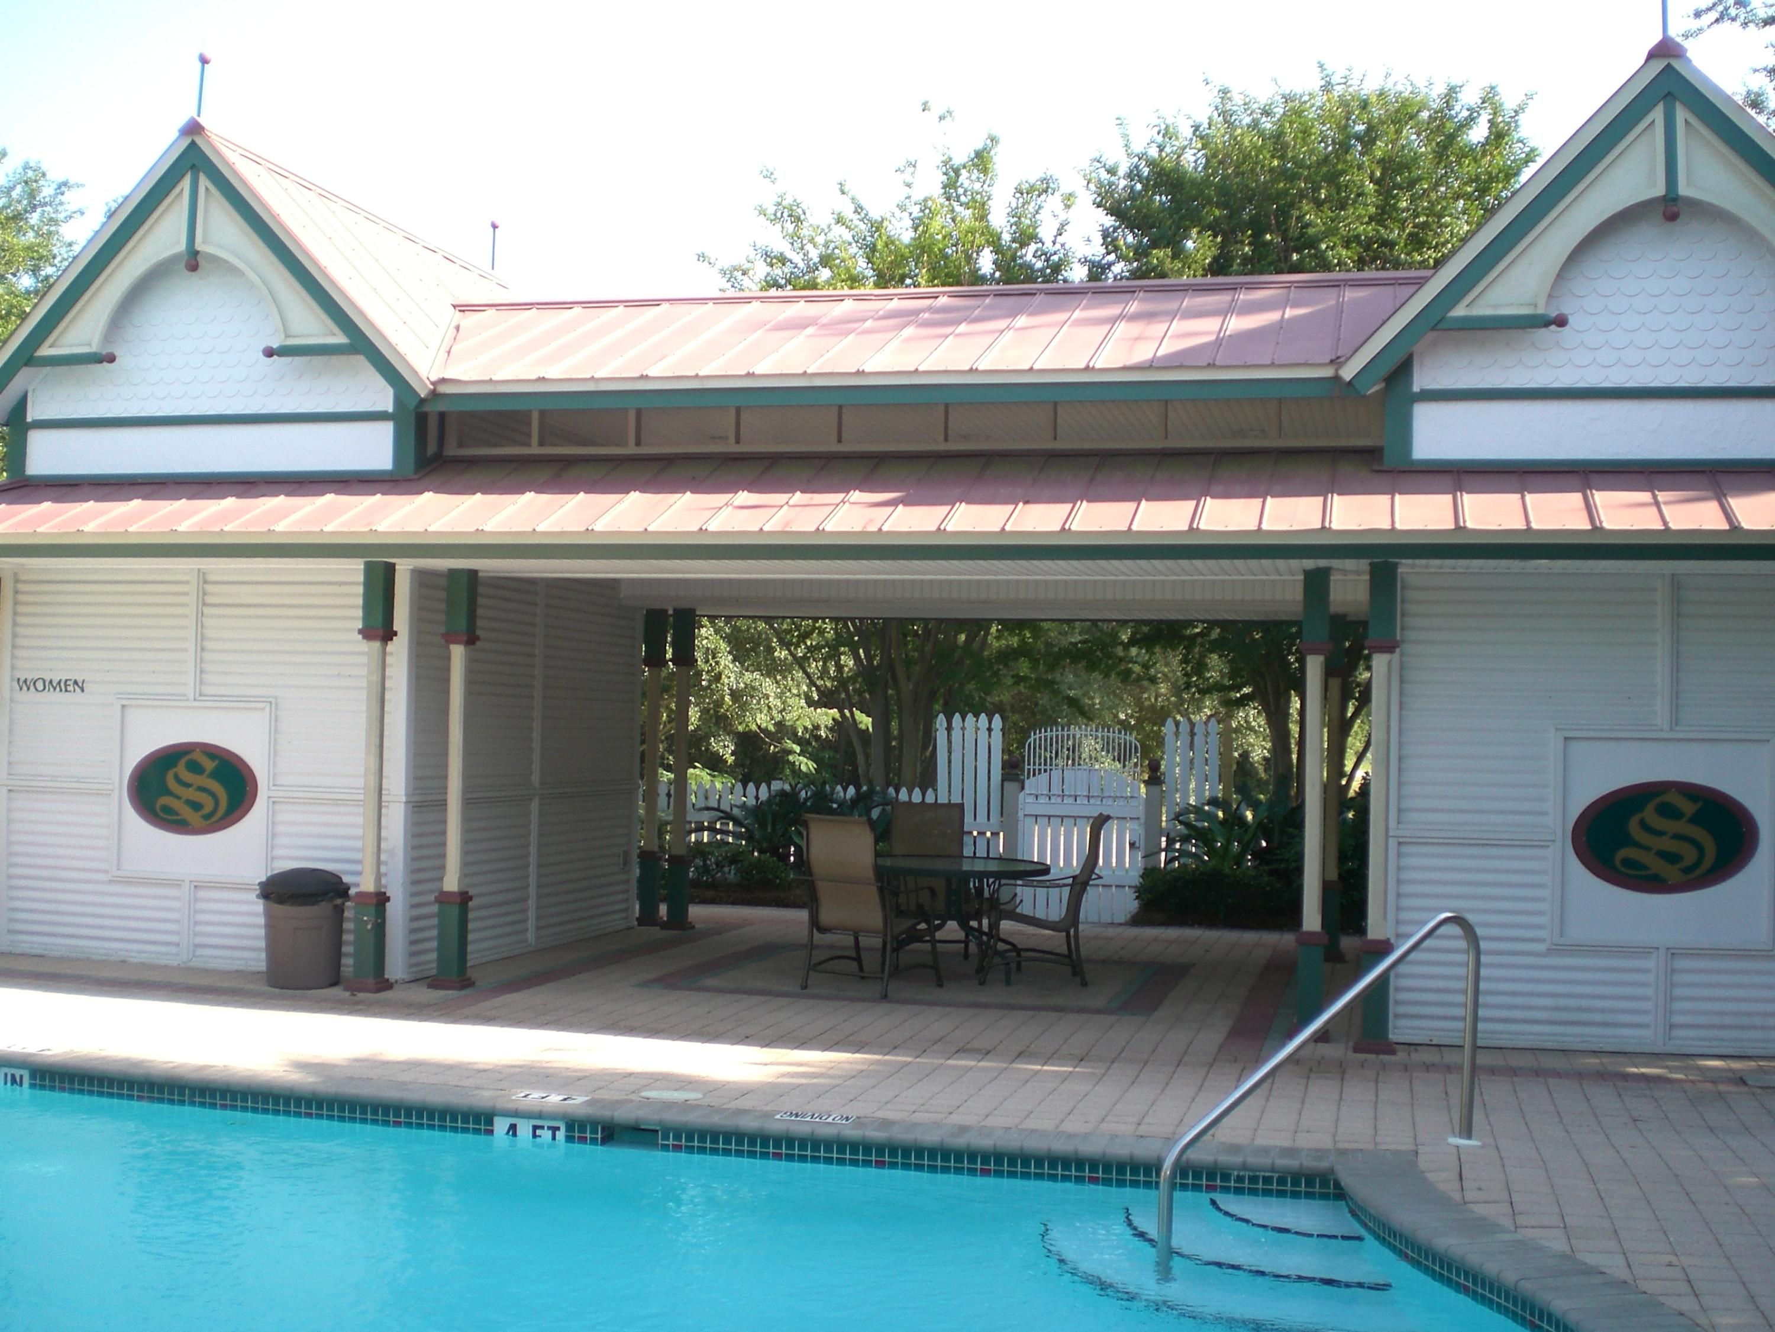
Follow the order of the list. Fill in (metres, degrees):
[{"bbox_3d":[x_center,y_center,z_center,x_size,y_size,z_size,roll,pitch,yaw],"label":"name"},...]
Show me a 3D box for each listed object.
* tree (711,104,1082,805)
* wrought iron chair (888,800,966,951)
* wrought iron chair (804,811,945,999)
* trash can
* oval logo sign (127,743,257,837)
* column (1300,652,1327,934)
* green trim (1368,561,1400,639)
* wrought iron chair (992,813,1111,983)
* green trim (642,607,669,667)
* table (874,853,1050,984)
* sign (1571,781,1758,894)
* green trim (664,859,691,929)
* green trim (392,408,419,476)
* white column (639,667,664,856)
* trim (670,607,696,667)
[{"bbox_3d":[0.032,-1.557,18.500,3.700,7.350,3.700,1,-2,13],"label":"tree"},{"bbox_3d":[0.310,1.455,12.920,0.620,1.045,0.760,2,-2,-10],"label":"wrought iron chair"},{"bbox_3d":[-0.116,1.408,11.596,0.620,1.045,0.770,0,-2,33],"label":"wrought iron chair"},{"bbox_3d":[-3.330,1.487,11.108,0.516,0.665,0.500,1,-2,0],"label":"trash can"},{"bbox_3d":[-4.200,0.746,11.780,0.900,0.560,0.035,1,-2,13],"label":"oval logo sign"},{"bbox_3d":[2.188,0.648,9.980,0.096,1.405,0.096,1,-2,15],"label":"column"},{"bbox_3d":[2.486,-0.327,9.748,0.145,0.385,0.145,1,-2,13],"label":"green trim"},{"bbox_3d":[0.982,1.431,12.152,0.762,1.039,0.616,1,-2,-3],"label":"wrought iron chair"},{"bbox_3d":[-1.763,-0.210,14.915,0.136,0.433,0.136,1,-2,15],"label":"green trim"},{"bbox_3d":[0.421,1.590,12.223,1.194,0.701,1.194,1,-2,0],"label":"table"},{"bbox_3d":[3.832,0.847,9.598,0.900,0.560,0.035,1,-2,13],"label":"sign"},{"bbox_3d":[-1.579,1.709,14.689,0.160,0.480,0.160,1,-2,13],"label":"green trim"},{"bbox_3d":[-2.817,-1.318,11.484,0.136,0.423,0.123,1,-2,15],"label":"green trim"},{"bbox_3d":[-1.784,0.715,14.885,0.096,1.405,0.096,1,-2,15],"label":"white column"},{"bbox_3d":[-1.543,-0.231,14.745,0.145,0.410,0.145,1,-2,13],"label":"trim"}]

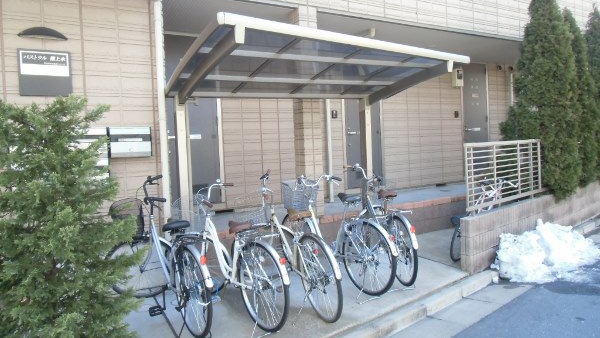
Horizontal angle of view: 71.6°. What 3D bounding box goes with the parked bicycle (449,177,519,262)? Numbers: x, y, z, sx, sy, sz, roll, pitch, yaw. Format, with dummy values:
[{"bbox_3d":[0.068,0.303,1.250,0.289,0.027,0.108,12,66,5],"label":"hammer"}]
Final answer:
[{"bbox_3d":[2.154,0.575,4.995,1.462,0.893,0.538,-5,4,-40],"label":"parked bicycle"}]

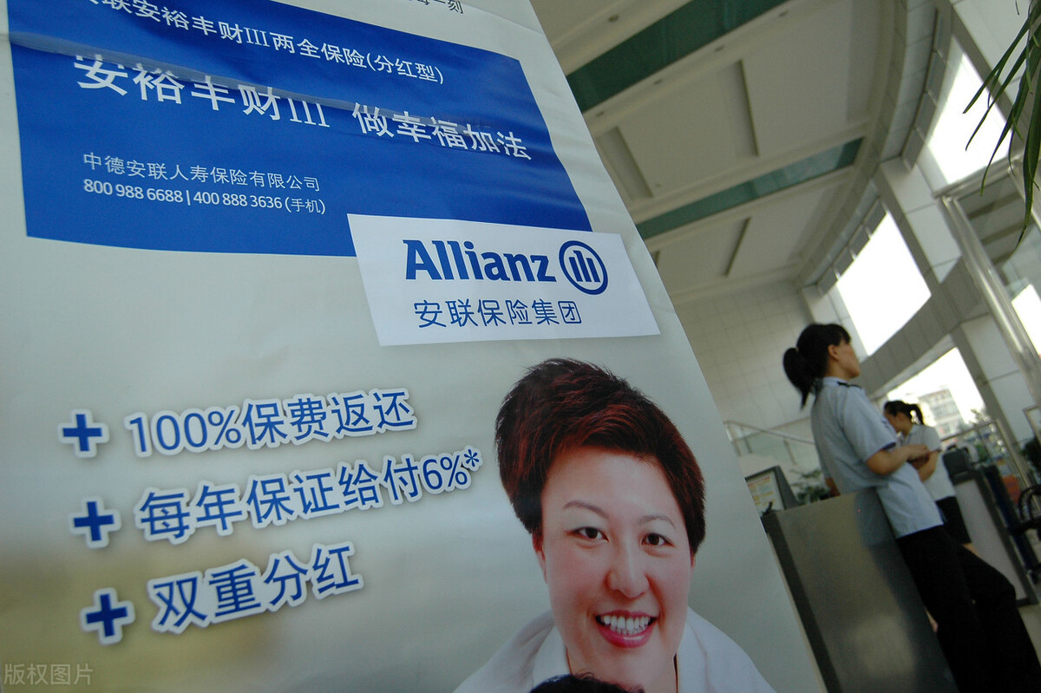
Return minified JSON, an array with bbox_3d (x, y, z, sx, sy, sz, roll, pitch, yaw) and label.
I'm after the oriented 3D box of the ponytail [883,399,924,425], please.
[{"bbox_3d":[2.621,0.460,5.320,0.225,0.225,0.180,-24,-23,22],"label":"ponytail"}]

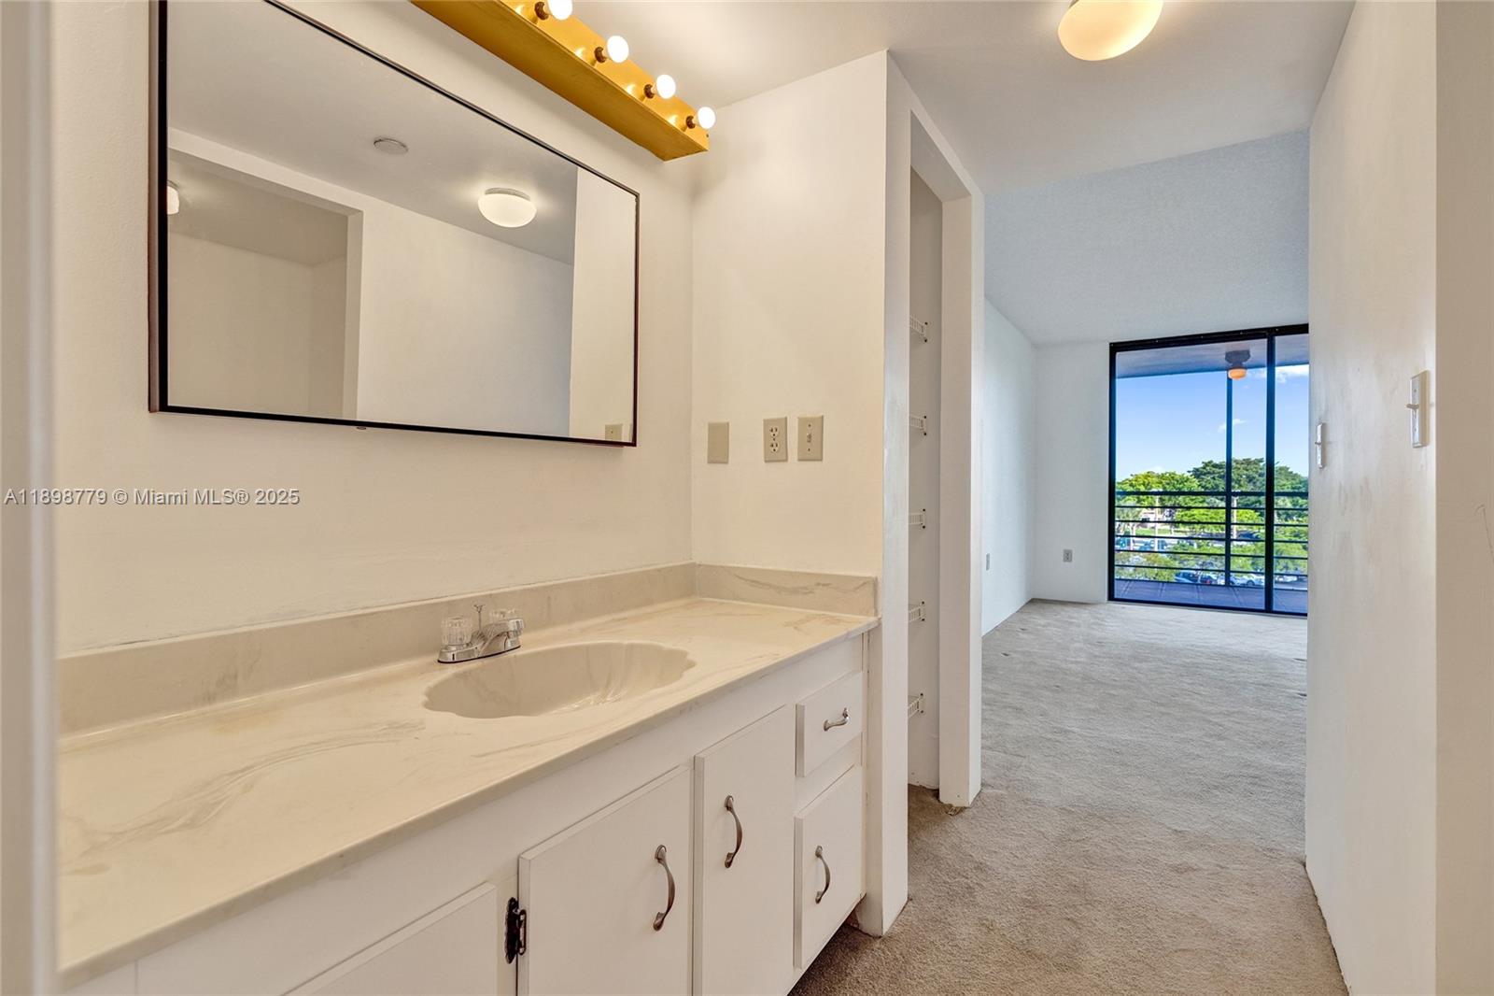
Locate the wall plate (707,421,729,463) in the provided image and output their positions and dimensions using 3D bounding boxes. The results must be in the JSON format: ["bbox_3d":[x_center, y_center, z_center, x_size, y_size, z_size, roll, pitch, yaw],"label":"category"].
[{"bbox_3d":[-0.078,-0.150,1.828,0.070,0.114,0.007,1,1,33],"label":"wall plate"}]

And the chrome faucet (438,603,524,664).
[{"bbox_3d":[-0.449,0.241,1.197,0.141,0.091,0.155,1,1,33],"label":"chrome faucet"}]

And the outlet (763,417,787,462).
[{"bbox_3d":[0.076,-0.149,1.728,0.070,0.114,0.008,1,1,33],"label":"outlet"}]

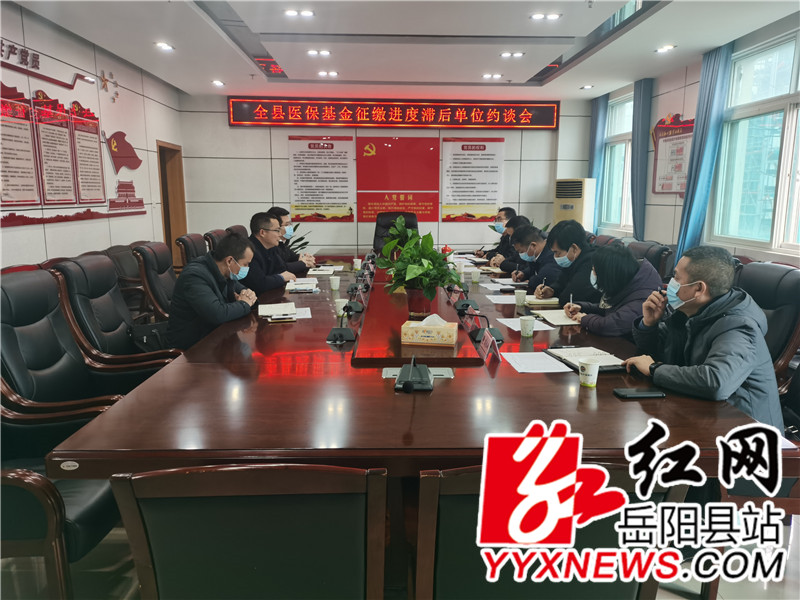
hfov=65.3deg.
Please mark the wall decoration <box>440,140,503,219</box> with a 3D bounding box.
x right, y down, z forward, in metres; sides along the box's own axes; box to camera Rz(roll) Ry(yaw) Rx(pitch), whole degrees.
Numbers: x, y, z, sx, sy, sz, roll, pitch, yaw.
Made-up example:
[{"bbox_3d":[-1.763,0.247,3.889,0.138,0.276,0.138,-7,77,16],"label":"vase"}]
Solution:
[{"bbox_3d":[1.058,-1.718,8.987,0.880,1.175,0.025,-1,10,-4],"label":"wall decoration"}]

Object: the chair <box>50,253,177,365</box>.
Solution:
[{"bbox_3d":[-1.288,0.323,3.249,0.710,1.110,0.640,0,10,2],"label":"chair"}]

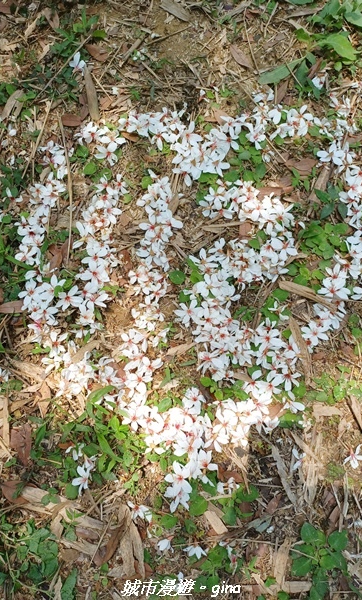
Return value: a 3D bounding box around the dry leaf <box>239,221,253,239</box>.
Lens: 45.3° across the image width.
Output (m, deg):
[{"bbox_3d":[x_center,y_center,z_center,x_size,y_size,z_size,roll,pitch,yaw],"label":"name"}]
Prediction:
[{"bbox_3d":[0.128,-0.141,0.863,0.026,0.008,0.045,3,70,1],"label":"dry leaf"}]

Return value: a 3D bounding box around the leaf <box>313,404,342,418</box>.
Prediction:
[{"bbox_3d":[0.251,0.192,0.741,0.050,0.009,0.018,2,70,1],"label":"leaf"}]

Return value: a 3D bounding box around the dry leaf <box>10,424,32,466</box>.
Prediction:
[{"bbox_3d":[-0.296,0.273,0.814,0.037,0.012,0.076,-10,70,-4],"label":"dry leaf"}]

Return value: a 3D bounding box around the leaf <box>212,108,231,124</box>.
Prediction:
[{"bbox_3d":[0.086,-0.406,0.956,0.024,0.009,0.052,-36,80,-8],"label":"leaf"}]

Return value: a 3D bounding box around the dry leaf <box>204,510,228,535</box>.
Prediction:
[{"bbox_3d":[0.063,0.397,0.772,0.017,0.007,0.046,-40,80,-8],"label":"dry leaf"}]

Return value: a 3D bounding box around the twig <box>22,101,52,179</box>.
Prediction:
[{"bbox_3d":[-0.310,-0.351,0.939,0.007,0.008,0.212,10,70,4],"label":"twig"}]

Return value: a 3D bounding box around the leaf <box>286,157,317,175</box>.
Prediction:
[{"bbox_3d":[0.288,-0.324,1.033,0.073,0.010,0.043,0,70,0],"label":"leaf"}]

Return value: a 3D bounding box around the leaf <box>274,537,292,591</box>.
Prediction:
[{"bbox_3d":[0.158,0.403,0.663,0.018,0.011,0.074,17,71,6],"label":"leaf"}]

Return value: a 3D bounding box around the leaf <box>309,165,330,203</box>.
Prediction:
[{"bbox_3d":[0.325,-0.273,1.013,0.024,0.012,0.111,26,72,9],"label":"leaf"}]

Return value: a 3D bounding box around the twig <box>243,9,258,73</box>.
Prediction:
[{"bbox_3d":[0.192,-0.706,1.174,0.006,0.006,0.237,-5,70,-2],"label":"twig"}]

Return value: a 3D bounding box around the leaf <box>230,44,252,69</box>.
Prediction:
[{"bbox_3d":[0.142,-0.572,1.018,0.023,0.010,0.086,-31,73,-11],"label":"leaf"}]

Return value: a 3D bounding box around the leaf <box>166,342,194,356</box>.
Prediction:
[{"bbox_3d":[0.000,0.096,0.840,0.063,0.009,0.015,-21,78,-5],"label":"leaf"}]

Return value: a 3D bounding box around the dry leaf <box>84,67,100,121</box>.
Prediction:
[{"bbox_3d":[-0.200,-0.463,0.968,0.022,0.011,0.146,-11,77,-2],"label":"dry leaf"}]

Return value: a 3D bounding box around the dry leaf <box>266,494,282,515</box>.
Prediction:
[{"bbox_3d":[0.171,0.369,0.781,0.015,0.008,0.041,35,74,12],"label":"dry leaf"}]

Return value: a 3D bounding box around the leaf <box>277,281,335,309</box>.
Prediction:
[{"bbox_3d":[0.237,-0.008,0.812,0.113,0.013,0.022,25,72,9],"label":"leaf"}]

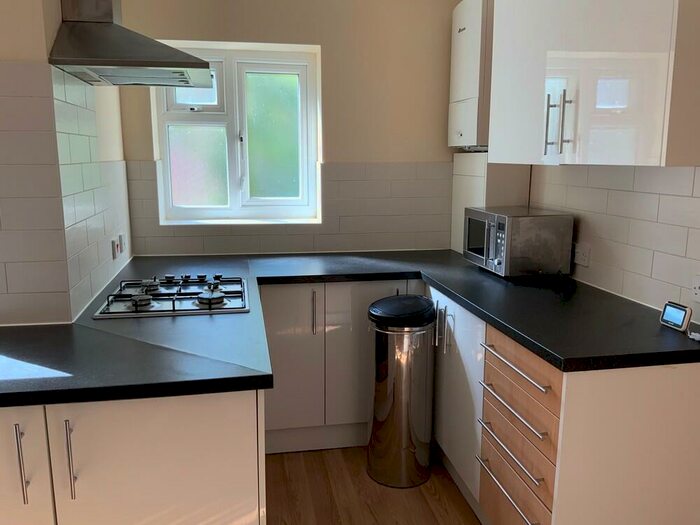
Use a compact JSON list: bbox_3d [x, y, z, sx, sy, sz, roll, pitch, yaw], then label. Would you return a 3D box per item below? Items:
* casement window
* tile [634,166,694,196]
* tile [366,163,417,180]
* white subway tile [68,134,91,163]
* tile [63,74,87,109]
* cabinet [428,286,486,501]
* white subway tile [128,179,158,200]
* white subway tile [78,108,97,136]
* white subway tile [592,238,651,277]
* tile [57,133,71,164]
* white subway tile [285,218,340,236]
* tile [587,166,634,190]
[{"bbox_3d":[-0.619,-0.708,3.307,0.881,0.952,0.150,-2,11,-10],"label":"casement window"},{"bbox_3d":[1.110,-0.291,2.079,0.009,0.100,0.300,-2,11,-10],"label":"tile"},{"bbox_3d":[0.239,-0.523,3.338,0.300,0.100,0.010,-2,11,-11],"label":"tile"},{"bbox_3d":[-0.974,-0.408,2.116,0.009,0.100,0.300,-2,11,-11],"label":"white subway tile"},{"bbox_3d":[-0.968,-0.604,2.063,0.010,0.100,0.304,-2,11,-12],"label":"tile"},{"bbox_3d":[0.717,0.496,2.591,0.570,0.720,0.640,-2,11,-11],"label":"cabinet"},{"bbox_3d":[-1.091,-0.382,3.097,0.141,0.100,0.010,-2,11,-11],"label":"white subway tile"},{"bbox_3d":[-1.004,-0.534,2.243,0.009,0.100,0.300,-2,11,-11],"label":"white subway tile"},{"bbox_3d":[1.089,-0.022,2.320,0.010,0.100,0.330,-2,11,-11],"label":"white subway tile"},{"bbox_3d":[-0.922,-0.365,1.882,0.010,0.100,0.149,-2,11,-12],"label":"tile"},{"bbox_3d":[-0.207,-0.209,3.309,0.300,0.100,0.009,-2,11,-10],"label":"white subway tile"},{"bbox_3d":[1.064,-0.346,2.397,0.010,0.100,0.300,-2,11,-11],"label":"tile"}]

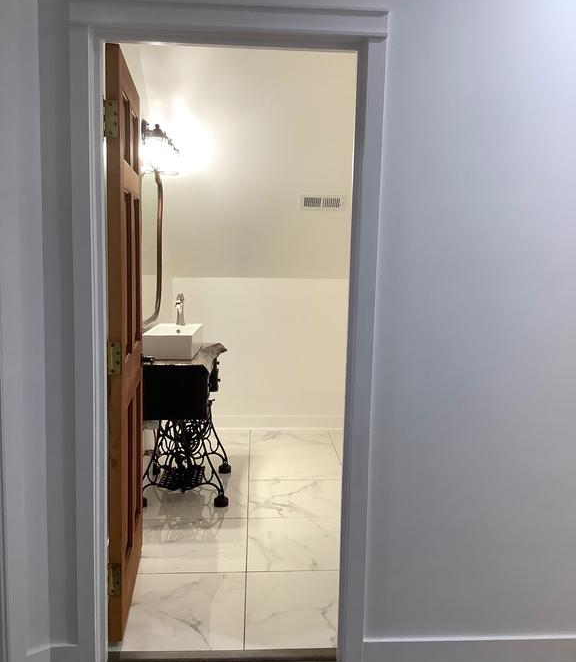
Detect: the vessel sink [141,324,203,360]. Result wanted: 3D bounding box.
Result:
[{"bbox_3d":[-0.653,0.059,3.958,0.268,0.128,0.530,1,7,-3],"label":"vessel sink"}]

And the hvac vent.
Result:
[{"bbox_3d":[0.231,-0.853,4.596,0.295,0.025,0.146,1,-35,-3],"label":"hvac vent"}]

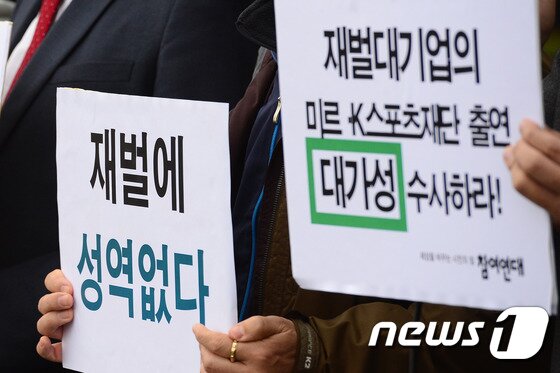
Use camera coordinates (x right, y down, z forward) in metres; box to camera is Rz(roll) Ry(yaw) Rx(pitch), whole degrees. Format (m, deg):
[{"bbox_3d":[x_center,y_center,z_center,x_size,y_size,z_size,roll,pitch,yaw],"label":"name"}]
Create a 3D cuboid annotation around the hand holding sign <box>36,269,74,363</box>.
[{"bbox_3d":[-0.216,0.134,3.230,0.080,0.100,0.090,2,5,20],"label":"hand holding sign"}]

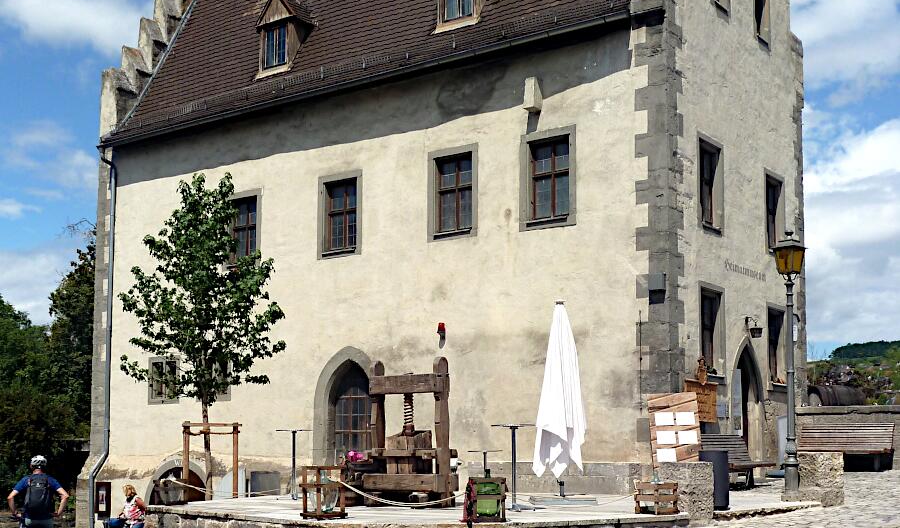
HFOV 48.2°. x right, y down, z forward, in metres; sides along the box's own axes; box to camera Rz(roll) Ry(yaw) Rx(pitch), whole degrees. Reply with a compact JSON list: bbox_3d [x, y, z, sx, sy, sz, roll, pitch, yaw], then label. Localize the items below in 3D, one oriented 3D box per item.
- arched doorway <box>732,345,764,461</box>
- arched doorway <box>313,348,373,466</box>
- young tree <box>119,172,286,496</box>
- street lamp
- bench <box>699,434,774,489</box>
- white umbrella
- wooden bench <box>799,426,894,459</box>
[{"bbox_3d":[5.219,2.551,18.000,0.320,2.400,1.330,-7,-11,40],"label":"arched doorway"},{"bbox_3d":[-1.843,2.913,19.200,1.750,2.600,0.320,-5,-10,33],"label":"arched doorway"},{"bbox_3d":[-4.340,1.276,17.700,2.800,5.600,2.800,2,-8,-14],"label":"young tree"},{"bbox_3d":[5.122,1.404,15.100,0.480,3.950,0.480,-1,-10,0],"label":"street lamp"},{"bbox_3d":[4.604,3.163,16.100,0.650,0.850,1.750,-7,-11,40],"label":"bench"},{"bbox_3d":[1.645,1.915,15.100,0.780,2.750,0.750,0,-8,0],"label":"white umbrella"},{"bbox_3d":[7.513,3.468,19.000,1.720,0.870,0.650,-5,-10,33],"label":"wooden bench"}]

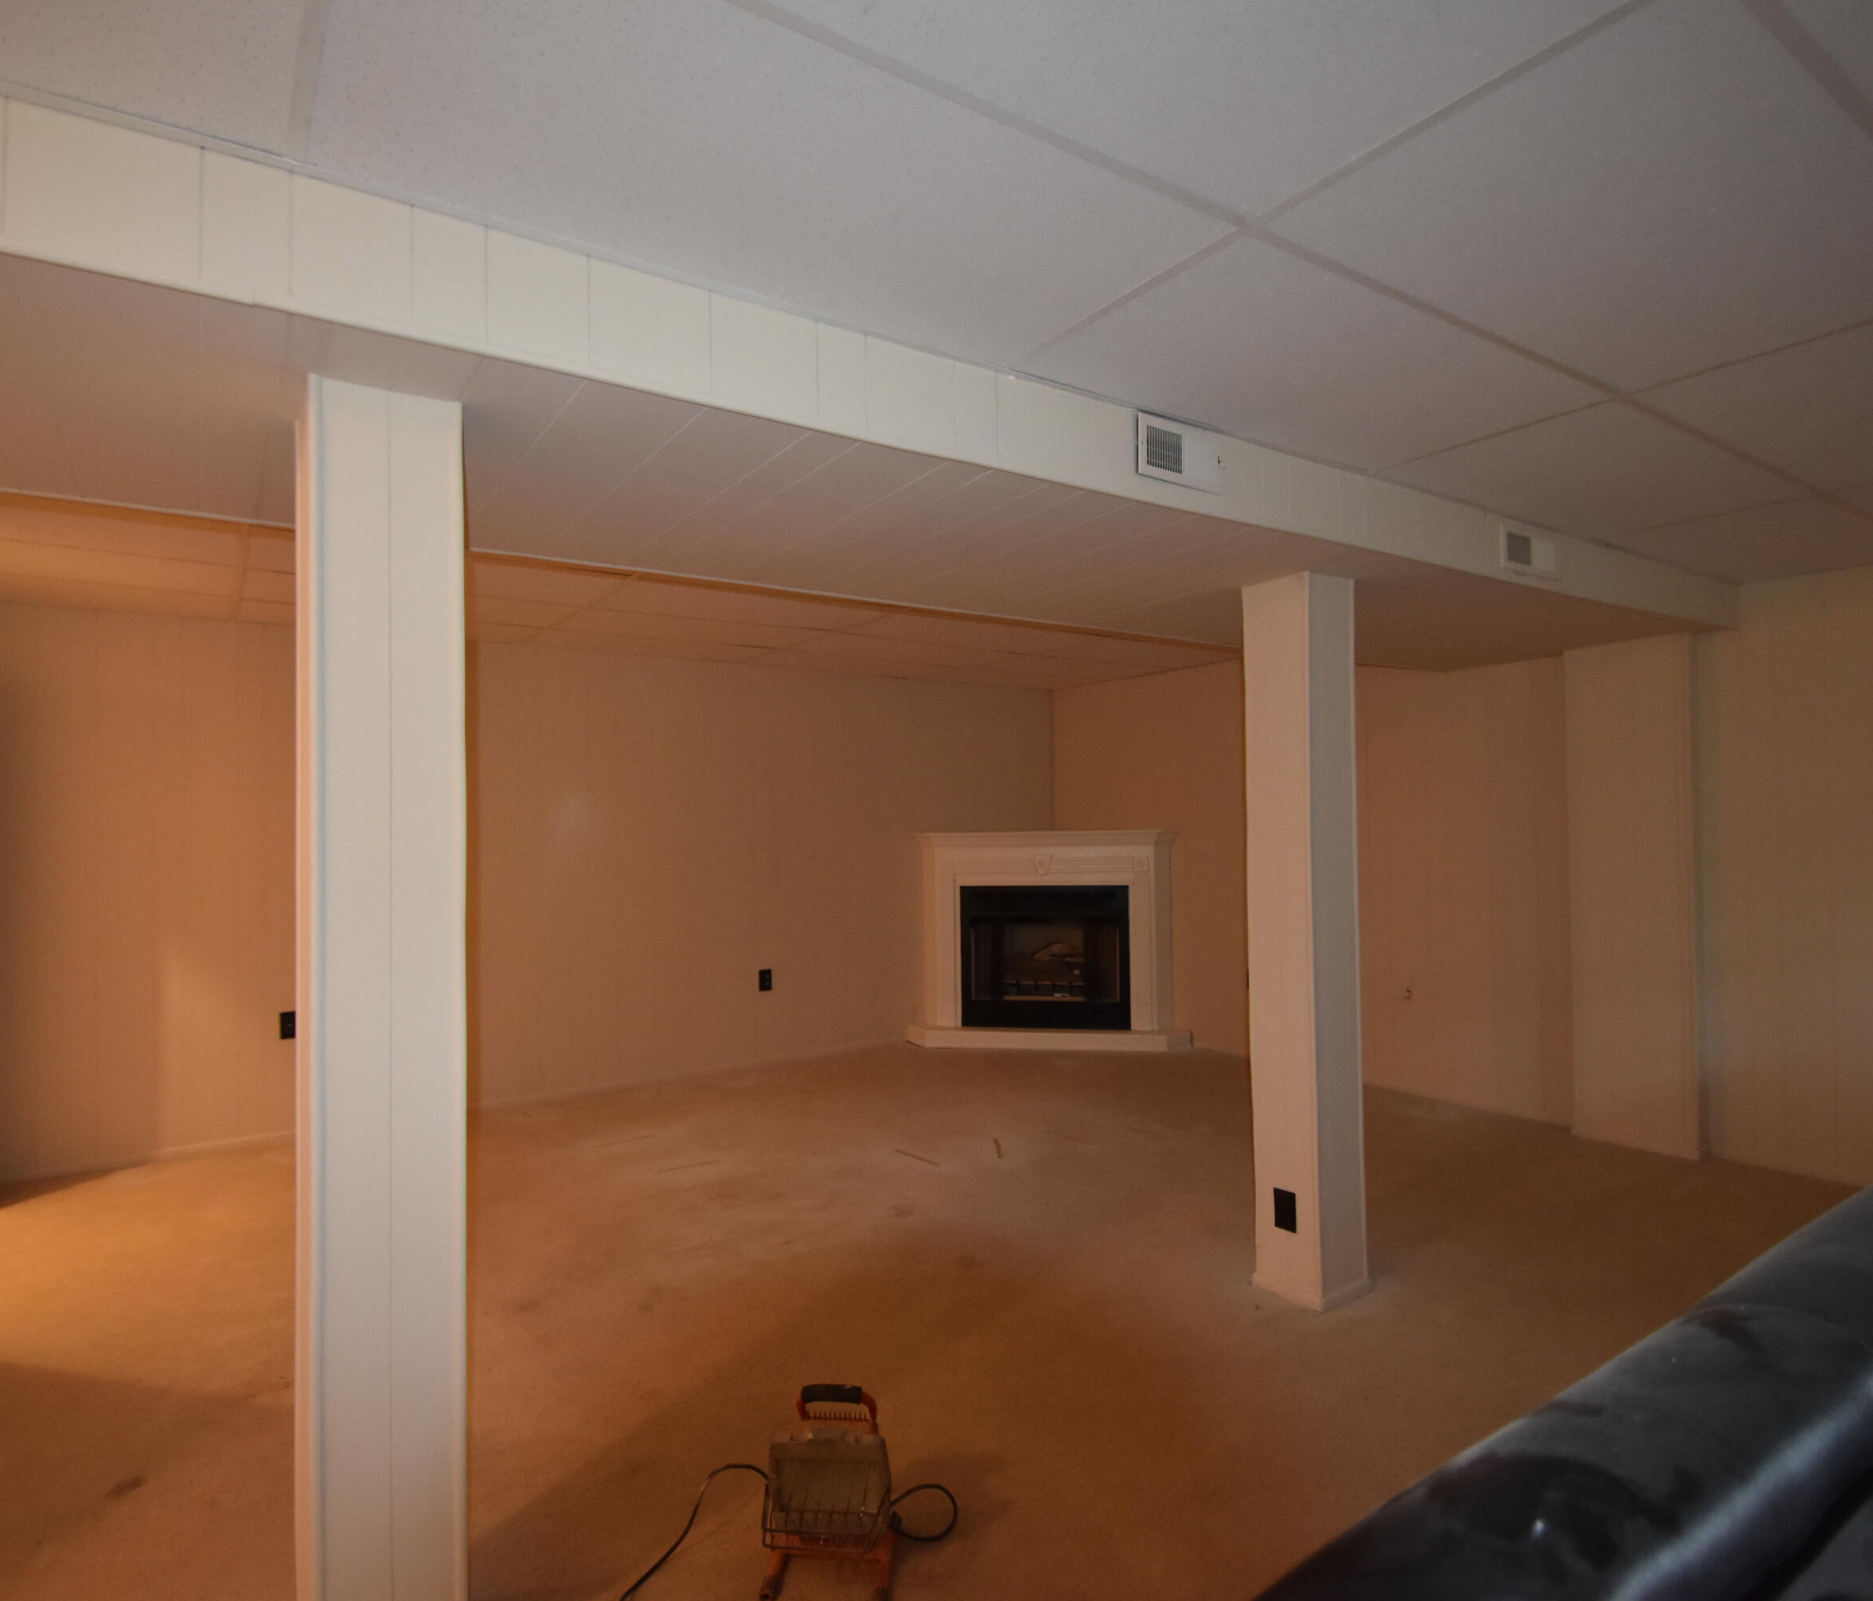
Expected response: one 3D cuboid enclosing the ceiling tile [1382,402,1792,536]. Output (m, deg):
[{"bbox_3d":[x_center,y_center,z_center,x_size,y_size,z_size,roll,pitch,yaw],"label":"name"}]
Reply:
[{"bbox_3d":[1.867,-0.888,2.753,1.190,0.022,0.535,0,-1,-33],"label":"ceiling tile"}]

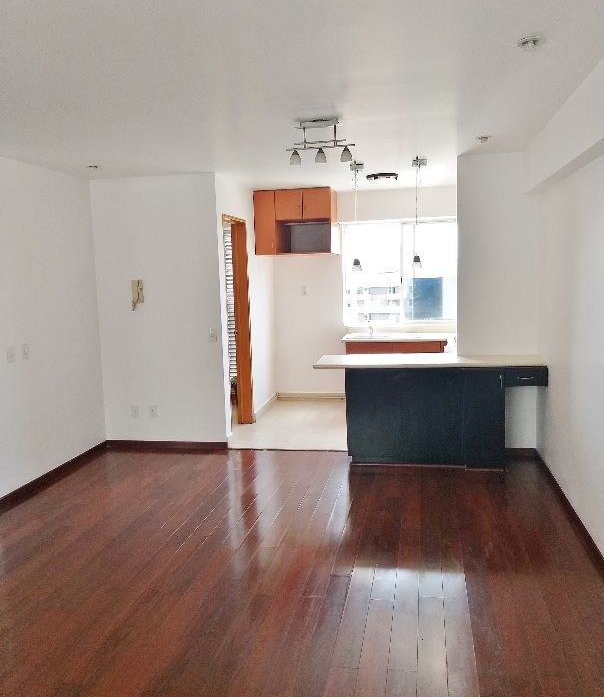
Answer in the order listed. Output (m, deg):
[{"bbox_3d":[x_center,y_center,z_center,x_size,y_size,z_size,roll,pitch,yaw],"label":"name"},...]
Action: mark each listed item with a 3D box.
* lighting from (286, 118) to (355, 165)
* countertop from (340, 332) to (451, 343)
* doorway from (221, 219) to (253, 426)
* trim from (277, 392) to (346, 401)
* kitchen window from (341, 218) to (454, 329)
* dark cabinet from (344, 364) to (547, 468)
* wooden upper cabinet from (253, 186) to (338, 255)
[{"bbox_3d":[0.116,-1.244,3.658,0.413,0.246,0.139,0,7,12],"label":"lighting"},{"bbox_3d":[1.049,-0.115,6.757,1.147,0.040,0.647,0,7,12],"label":"countertop"},{"bbox_3d":[-0.693,-0.208,5.934,0.165,2.097,0.755,0,7,12],"label":"doorway"},{"bbox_3d":[0.119,0.599,7.343,0.870,0.102,0.026,0,7,12],"label":"trim"},{"bbox_3d":[1.149,-0.883,6.986,1.358,1.178,0.092,0,7,12],"label":"kitchen window"},{"bbox_3d":[1.148,0.511,4.928,1.517,0.804,0.562,0,7,12],"label":"dark cabinet"},{"bbox_3d":[-0.034,-1.393,6.773,0.829,0.690,0.662,0,7,12],"label":"wooden upper cabinet"}]

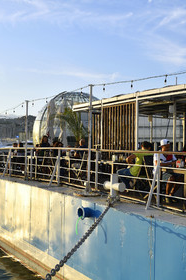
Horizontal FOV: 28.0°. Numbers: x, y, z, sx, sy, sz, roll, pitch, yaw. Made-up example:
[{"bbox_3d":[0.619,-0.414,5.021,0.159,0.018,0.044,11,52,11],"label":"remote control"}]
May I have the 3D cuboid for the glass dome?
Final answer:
[{"bbox_3d":[-4.300,-3.300,90.000,20.000,16.500,20.000,0,-1,0],"label":"glass dome"}]

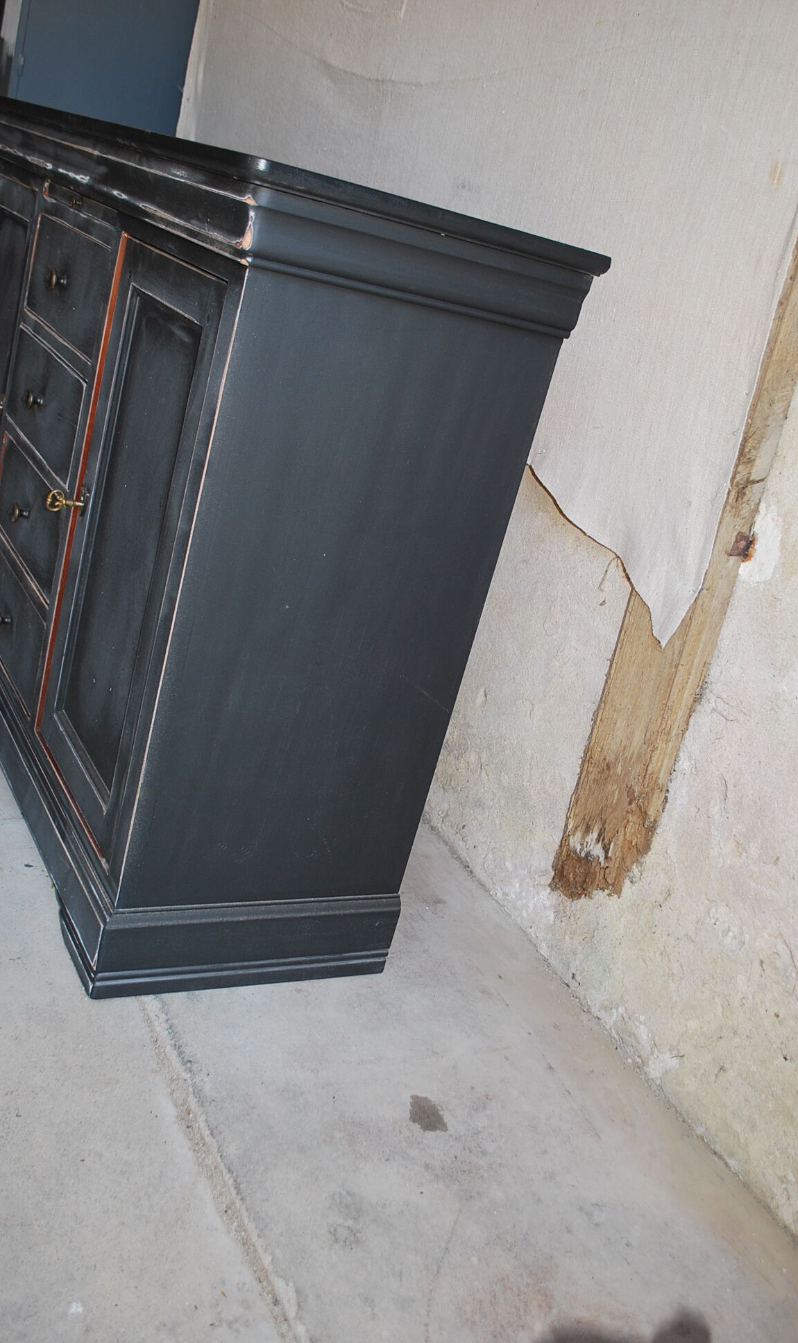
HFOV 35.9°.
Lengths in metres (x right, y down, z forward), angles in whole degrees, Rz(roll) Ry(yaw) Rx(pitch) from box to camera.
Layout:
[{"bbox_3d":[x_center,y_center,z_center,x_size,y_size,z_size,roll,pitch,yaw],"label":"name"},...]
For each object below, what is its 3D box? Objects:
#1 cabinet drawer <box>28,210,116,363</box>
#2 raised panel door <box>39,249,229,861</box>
[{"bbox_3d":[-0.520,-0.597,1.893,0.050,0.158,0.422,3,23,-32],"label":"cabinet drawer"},{"bbox_3d":[-0.366,-0.164,1.630,0.032,0.752,0.402,3,23,-32],"label":"raised panel door"}]

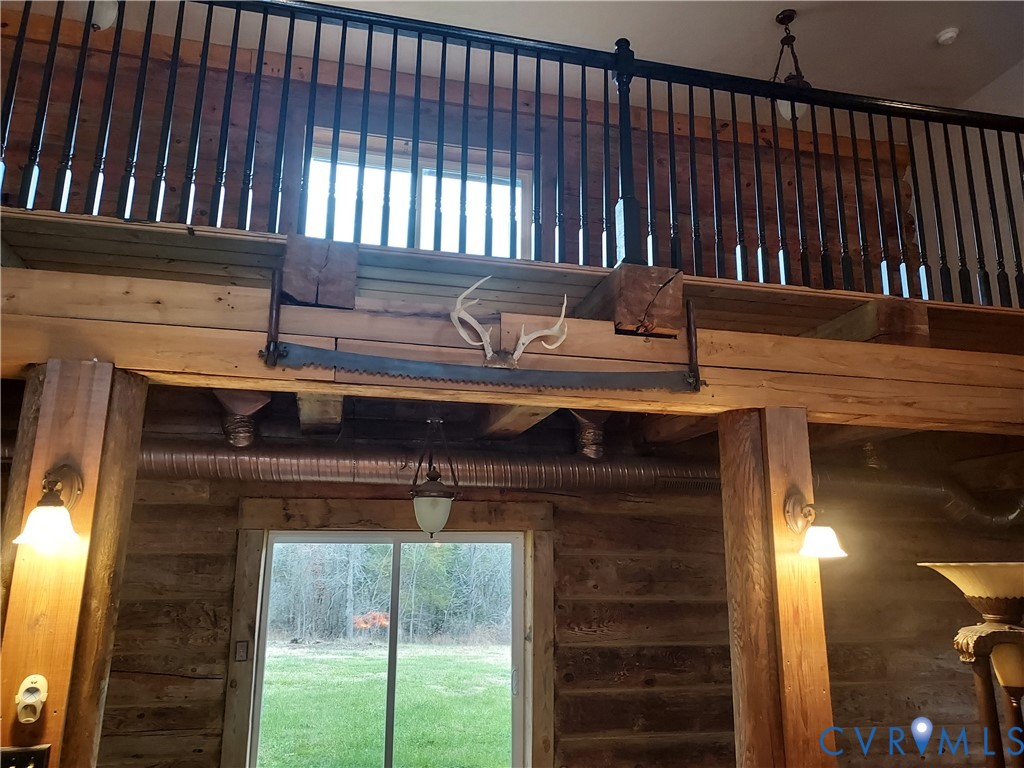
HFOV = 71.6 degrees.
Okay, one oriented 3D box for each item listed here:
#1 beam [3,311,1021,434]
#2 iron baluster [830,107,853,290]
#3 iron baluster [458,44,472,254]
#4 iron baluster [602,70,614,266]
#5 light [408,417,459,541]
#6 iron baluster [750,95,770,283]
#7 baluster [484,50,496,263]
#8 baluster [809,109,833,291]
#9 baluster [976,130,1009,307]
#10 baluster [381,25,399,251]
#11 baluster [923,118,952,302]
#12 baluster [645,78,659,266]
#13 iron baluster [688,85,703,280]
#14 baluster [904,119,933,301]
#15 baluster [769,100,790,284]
[{"bbox_3d":[0.280,0.001,2.759,4.050,0.157,0.250,4,-12,-12],"label":"beam"},{"bbox_3d":[1.442,-0.820,3.119,0.032,0.878,0.032,4,-12,-12],"label":"iron baluster"},{"bbox_3d":[-0.179,-0.936,2.777,0.032,0.917,0.032,4,-12,-12],"label":"iron baluster"},{"bbox_3d":[0.391,-0.886,2.887,0.032,0.873,0.032,3,-12,-12],"label":"iron baluster"},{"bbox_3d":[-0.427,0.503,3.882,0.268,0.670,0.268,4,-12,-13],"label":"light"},{"bbox_3d":[1.055,-0.846,3.032,0.032,0.873,0.032,3,-12,-12],"label":"iron baluster"},{"bbox_3d":[-0.083,-0.930,2.797,0.032,0.917,0.032,4,-12,-12],"label":"baluster"},{"bbox_3d":[1.379,-0.845,3.171,0.031,0.893,0.031,4,-12,-12],"label":"baluster"},{"bbox_3d":[2.236,-0.774,3.290,0.032,0.887,0.032,4,-12,-12],"label":"baluster"},{"bbox_3d":[-0.464,-0.952,2.703,0.032,0.902,0.032,3,-12,-12],"label":"baluster"},{"bbox_3d":[1.934,-0.791,3.225,0.032,0.886,0.032,4,-12,-12],"label":"baluster"},{"bbox_3d":[0.557,-0.858,2.879,0.034,0.857,0.034,4,-12,-13],"label":"baluster"},{"bbox_3d":[0.766,-0.860,2.975,0.032,0.880,0.032,4,-12,-12],"label":"iron baluster"},{"bbox_3d":[1.873,-0.815,3.273,0.031,0.909,0.031,4,-12,-12],"label":"baluster"},{"bbox_3d":[1.152,-0.840,3.053,0.032,0.873,0.032,3,-12,-12],"label":"baluster"}]

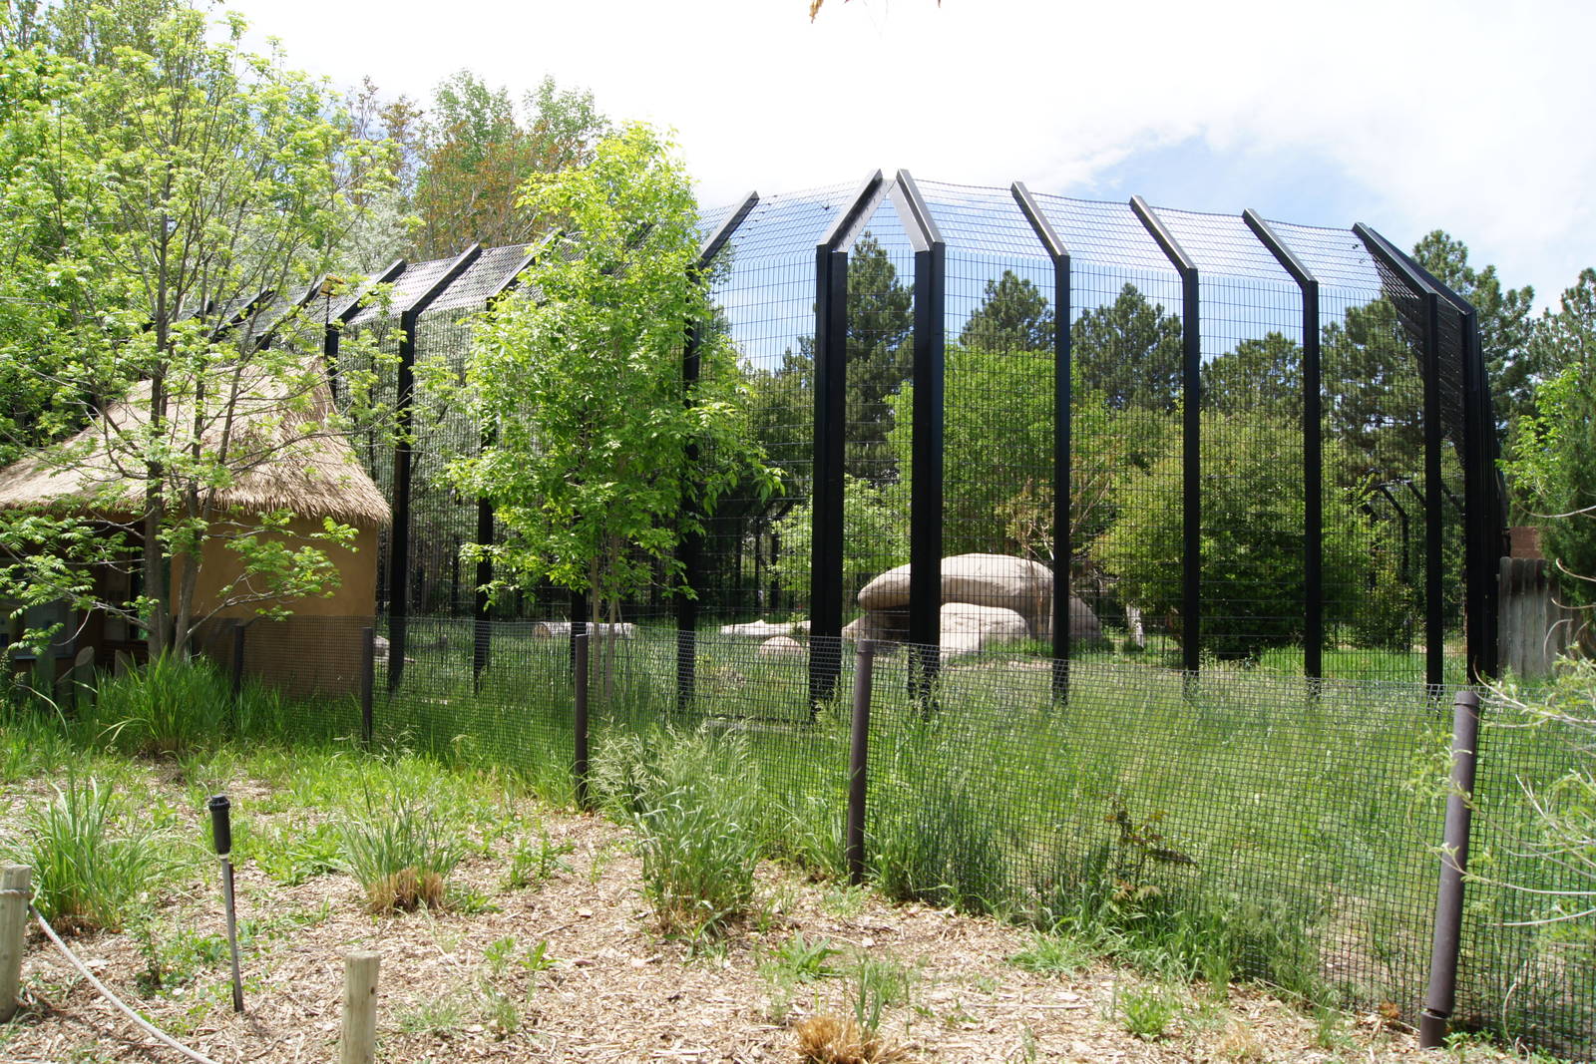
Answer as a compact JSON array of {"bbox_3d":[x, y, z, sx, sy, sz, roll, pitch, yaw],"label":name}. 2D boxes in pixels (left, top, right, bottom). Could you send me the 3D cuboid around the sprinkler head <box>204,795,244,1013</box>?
[{"bbox_3d":[-1.778,1.161,3.740,0.068,0.668,0.068,-6,-3,0],"label":"sprinkler head"}]

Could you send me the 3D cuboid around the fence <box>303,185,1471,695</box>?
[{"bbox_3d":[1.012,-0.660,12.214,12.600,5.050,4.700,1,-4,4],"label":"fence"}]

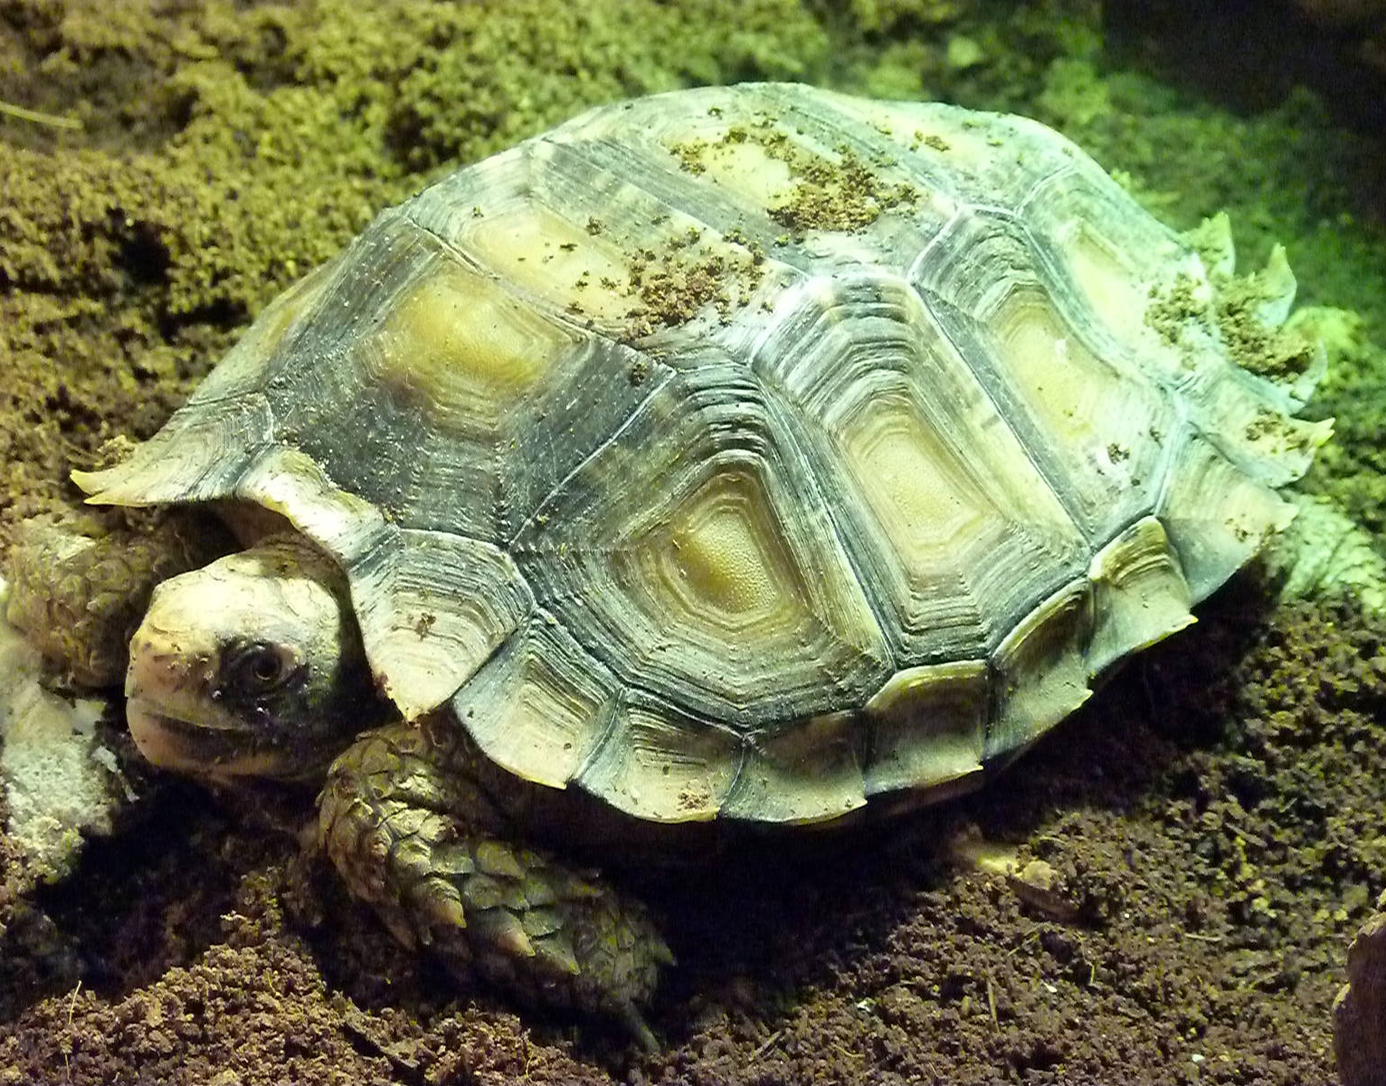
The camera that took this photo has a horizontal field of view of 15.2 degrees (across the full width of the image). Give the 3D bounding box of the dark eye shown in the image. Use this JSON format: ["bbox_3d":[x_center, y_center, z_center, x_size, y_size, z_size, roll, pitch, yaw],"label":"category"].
[{"bbox_3d":[-0.080,0.023,0.960,0.013,0.010,0.006,4,22,7],"label":"dark eye"}]

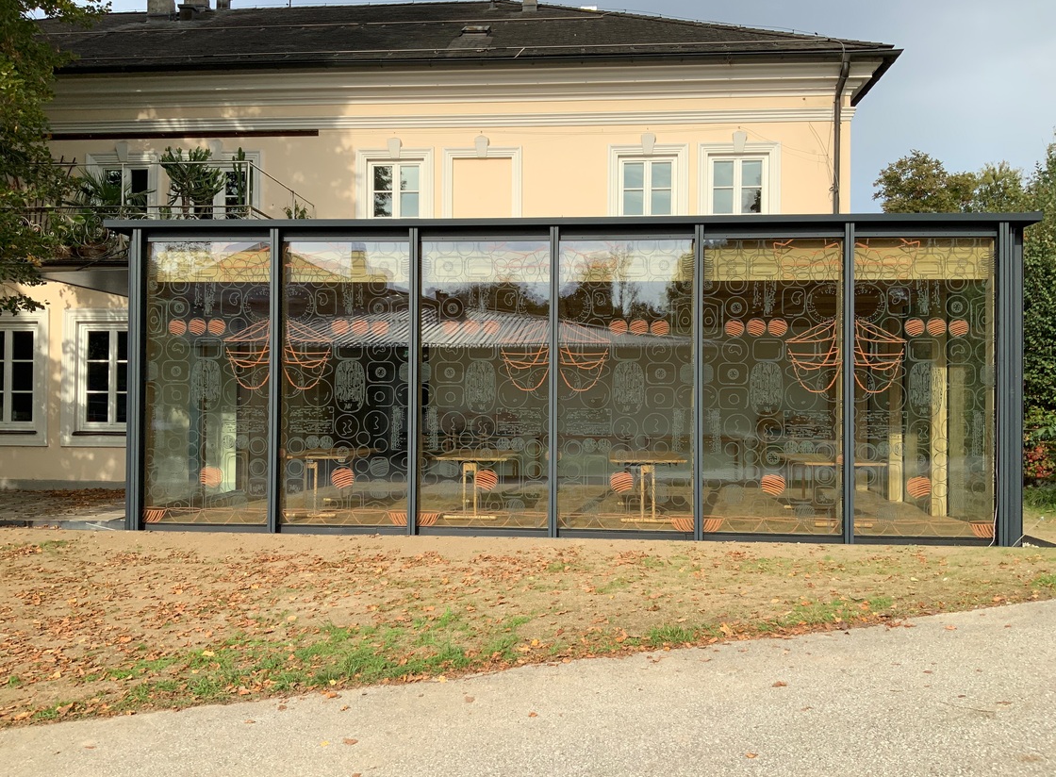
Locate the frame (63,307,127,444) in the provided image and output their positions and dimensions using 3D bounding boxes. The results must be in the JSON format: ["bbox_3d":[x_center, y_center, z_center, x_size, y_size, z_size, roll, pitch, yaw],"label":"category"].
[{"bbox_3d":[-8.132,-0.210,17.140,1.880,2.690,0.220,0,-1,4],"label":"frame"}]

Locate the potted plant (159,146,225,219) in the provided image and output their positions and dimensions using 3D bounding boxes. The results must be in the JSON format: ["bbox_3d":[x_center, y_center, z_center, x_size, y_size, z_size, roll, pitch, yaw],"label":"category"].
[{"bbox_3d":[-5.530,-3.001,14.571,1.130,1.970,0.950,0,-1,4],"label":"potted plant"}]

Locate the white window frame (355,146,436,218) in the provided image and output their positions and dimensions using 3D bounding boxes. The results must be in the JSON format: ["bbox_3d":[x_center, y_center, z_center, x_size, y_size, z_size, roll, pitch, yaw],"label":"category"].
[{"bbox_3d":[-2.520,-3.499,16.762,1.510,2.100,0.220,0,-1,4],"label":"white window frame"}]

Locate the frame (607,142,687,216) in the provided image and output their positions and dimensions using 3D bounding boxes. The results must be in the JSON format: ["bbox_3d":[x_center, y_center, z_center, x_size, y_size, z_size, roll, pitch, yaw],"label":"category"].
[{"bbox_3d":[2.231,-3.493,16.416,1.490,2.100,0.220,0,-1,4],"label":"frame"}]

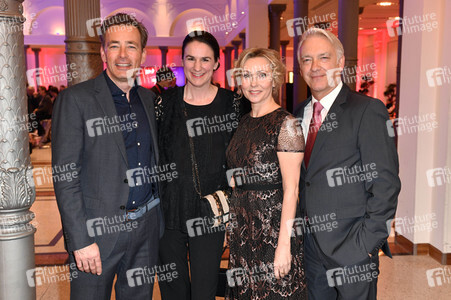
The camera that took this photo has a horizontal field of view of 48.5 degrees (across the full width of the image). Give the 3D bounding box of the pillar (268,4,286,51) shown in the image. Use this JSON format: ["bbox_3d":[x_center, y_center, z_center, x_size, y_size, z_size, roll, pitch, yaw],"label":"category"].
[{"bbox_3d":[1.415,-2.131,14.419,0.570,4.020,0.570,-1,7,-5],"label":"pillar"}]

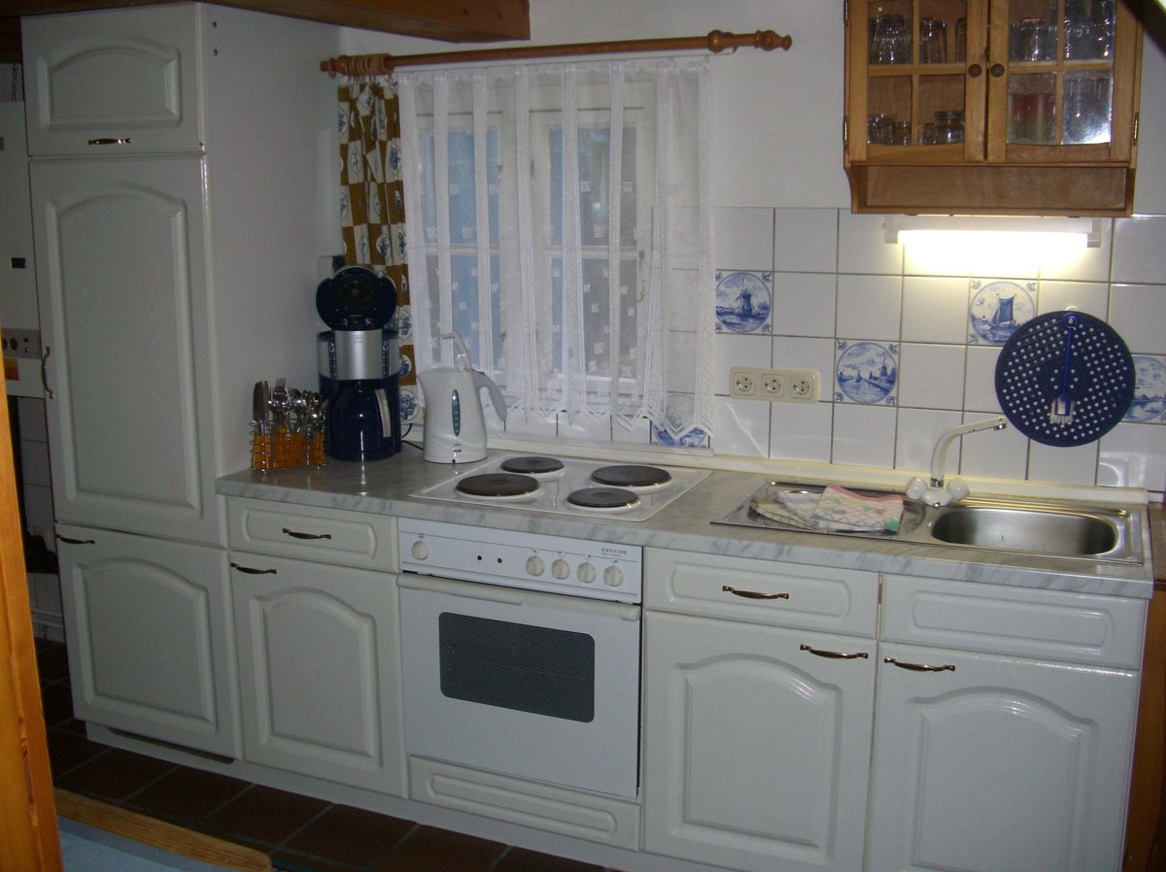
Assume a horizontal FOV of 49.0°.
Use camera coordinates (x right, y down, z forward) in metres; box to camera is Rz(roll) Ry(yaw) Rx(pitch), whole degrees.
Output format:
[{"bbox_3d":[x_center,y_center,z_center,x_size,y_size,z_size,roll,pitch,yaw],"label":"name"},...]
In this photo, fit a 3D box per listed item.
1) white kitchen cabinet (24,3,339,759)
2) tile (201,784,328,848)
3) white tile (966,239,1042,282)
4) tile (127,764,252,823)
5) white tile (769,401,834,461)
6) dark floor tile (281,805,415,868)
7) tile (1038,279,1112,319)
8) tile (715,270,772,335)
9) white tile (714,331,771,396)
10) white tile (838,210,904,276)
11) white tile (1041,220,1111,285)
[{"bbox_3d":[-1.032,-0.125,3.464,0.598,1.955,0.564,5,12,24],"label":"white kitchen cabinet"},{"bbox_3d":[-0.772,0.934,3.188,0.243,0.012,0.232,5,12,23],"label":"tile"},{"bbox_3d":[0.935,-0.422,2.825,0.150,0.150,0.008,5,12,23],"label":"white tile"},{"bbox_3d":[-1.016,0.928,3.310,0.250,0.012,0.242,5,12,23],"label":"tile"},{"bbox_3d":[0.534,-0.011,3.130,0.152,0.152,0.010,5,12,23],"label":"white tile"},{"bbox_3d":[-0.546,0.955,3.087,0.243,0.012,0.232,5,12,23],"label":"dark floor tile"},{"bbox_3d":[1.064,-0.260,2.780,0.150,0.150,0.009,5,12,24],"label":"tile"},{"bbox_3d":[0.387,-0.320,3.081,0.150,0.150,0.009,5,12,24],"label":"tile"},{"bbox_3d":[0.387,-0.174,3.121,0.150,0.150,0.008,5,12,23],"label":"white tile"},{"bbox_3d":[0.670,-0.452,2.980,0.152,0.152,0.010,5,12,23],"label":"white tile"},{"bbox_3d":[1.062,-0.407,2.752,0.150,0.150,0.009,5,12,24],"label":"white tile"}]

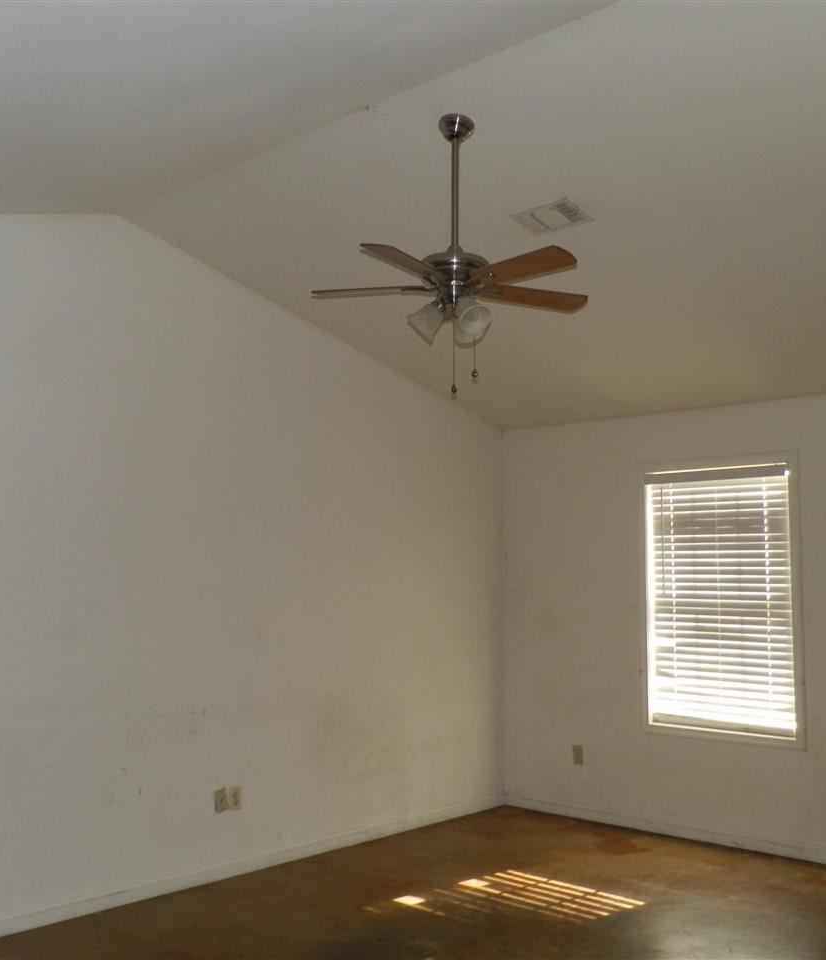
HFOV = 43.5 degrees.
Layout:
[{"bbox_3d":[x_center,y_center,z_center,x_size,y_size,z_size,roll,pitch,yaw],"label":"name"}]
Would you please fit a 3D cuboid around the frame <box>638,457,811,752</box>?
[{"bbox_3d":[1.737,0.666,5.857,0.969,1.579,0.090,-5,-7,42],"label":"frame"}]

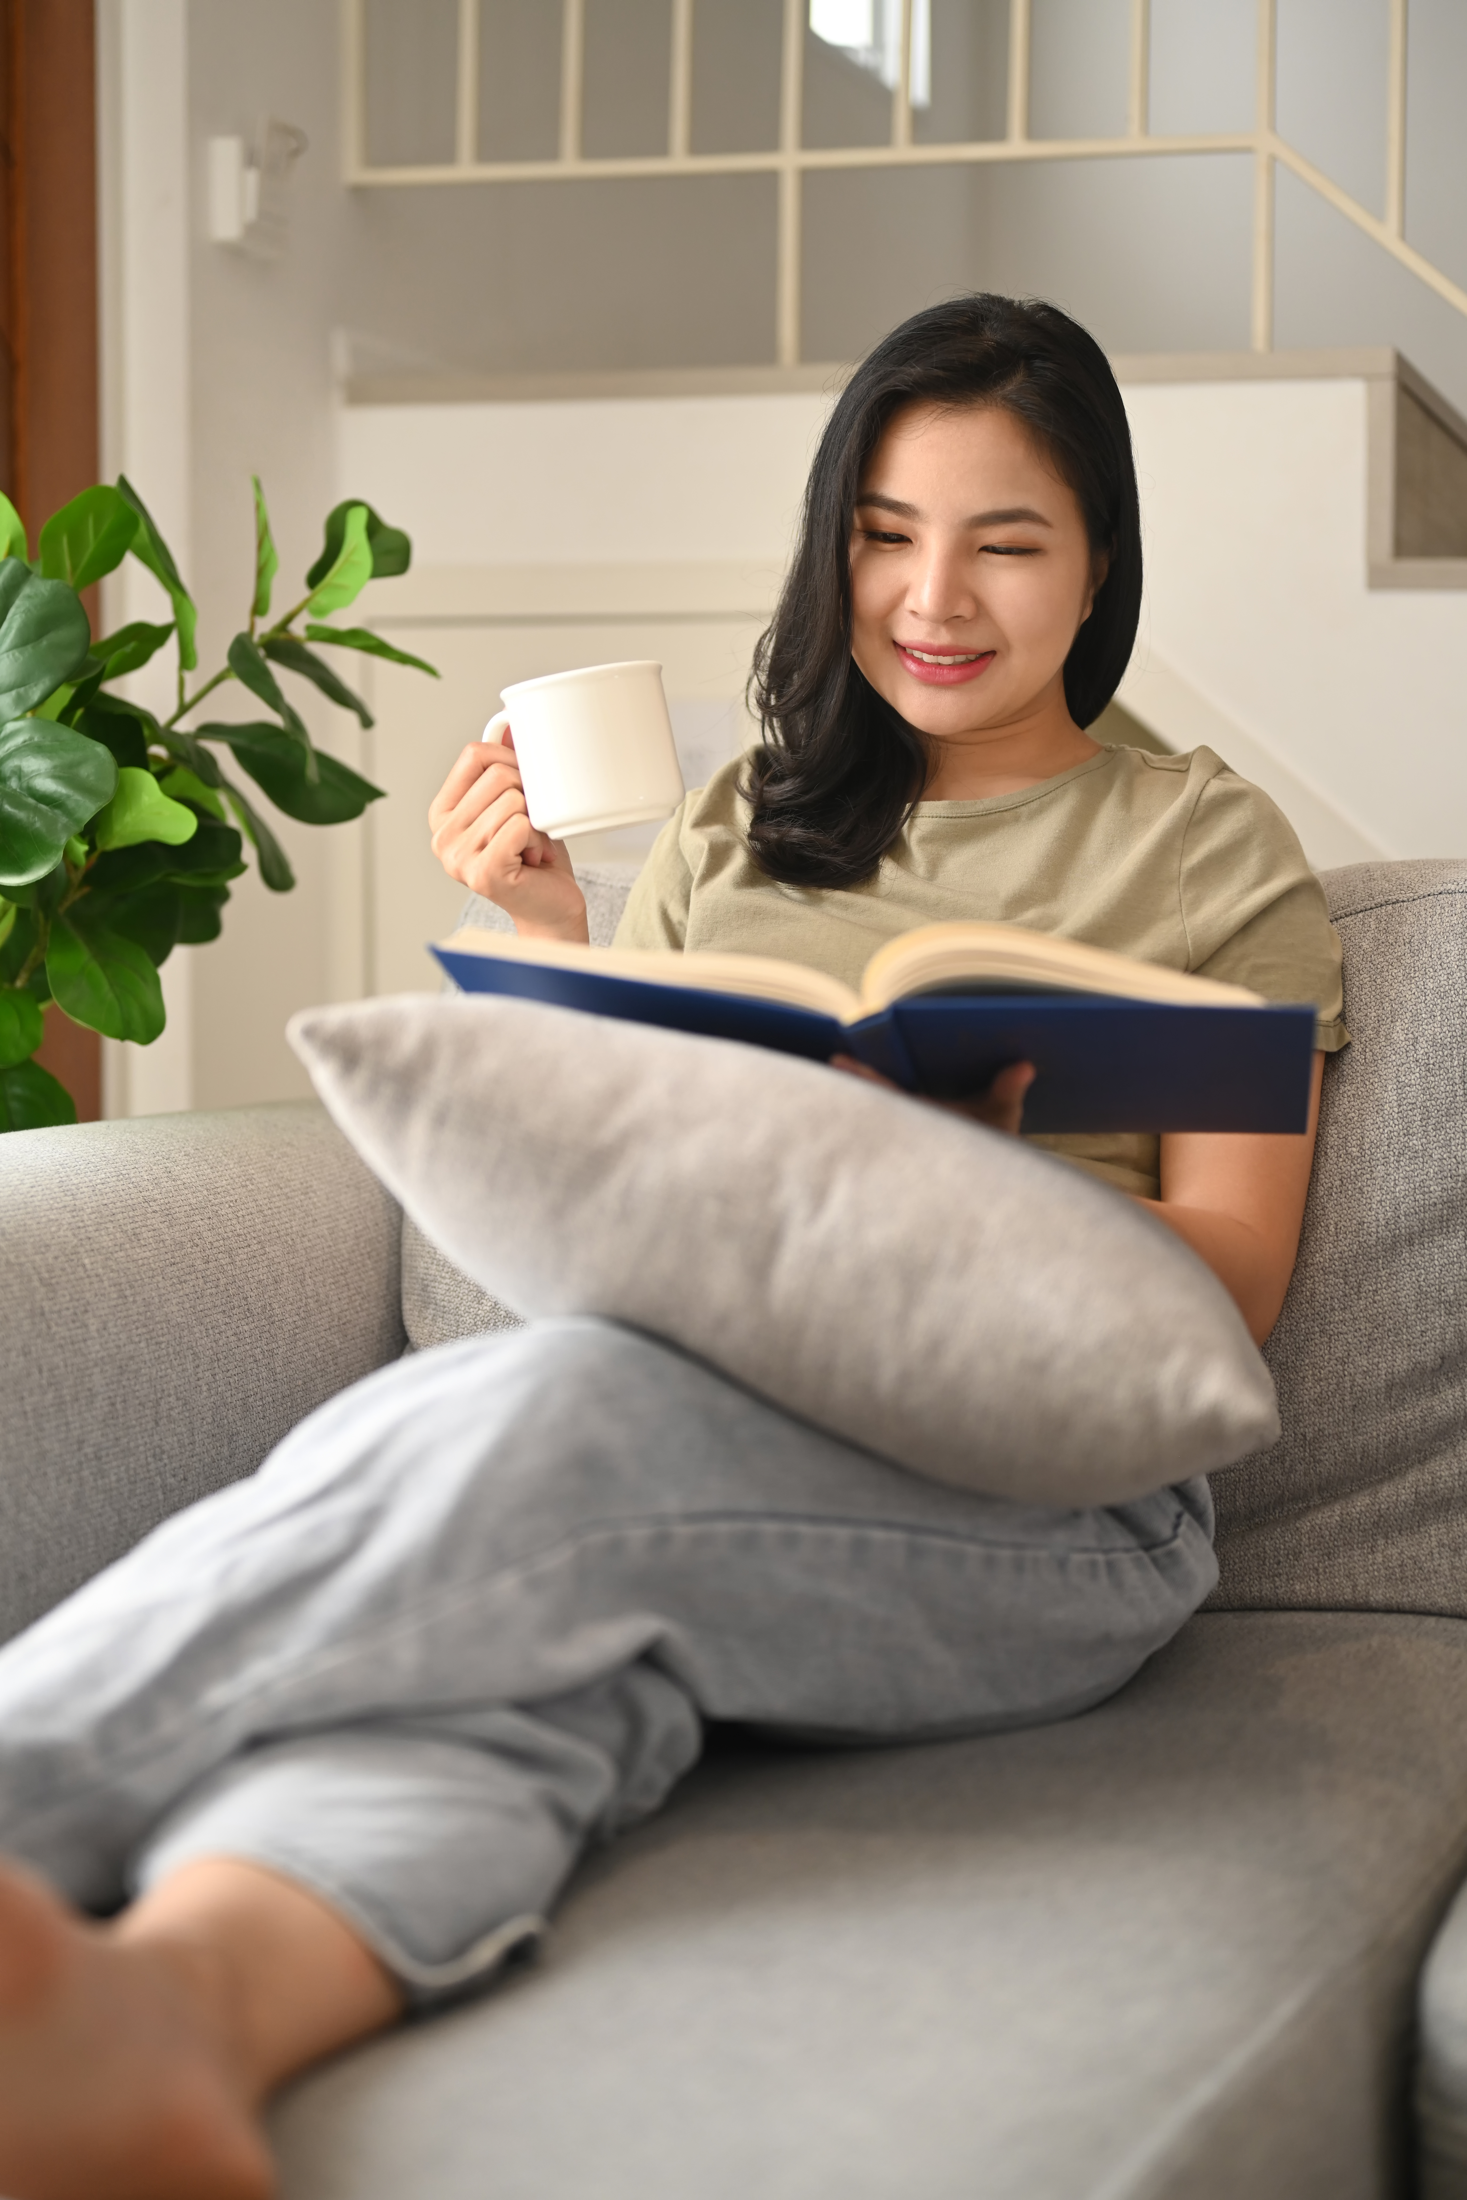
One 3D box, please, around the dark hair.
[{"bbox_3d":[0.111,-0.268,1.610,0.212,0.315,0.235,5,5,15],"label":"dark hair"}]

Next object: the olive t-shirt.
[{"bbox_3d":[0.130,0.012,1.610,0.395,0.410,0.260,-2,-12,17],"label":"olive t-shirt"}]

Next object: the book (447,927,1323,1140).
[{"bbox_3d":[0.072,-0.025,1.395,0.378,0.055,0.235,4,-13,10],"label":"book"}]

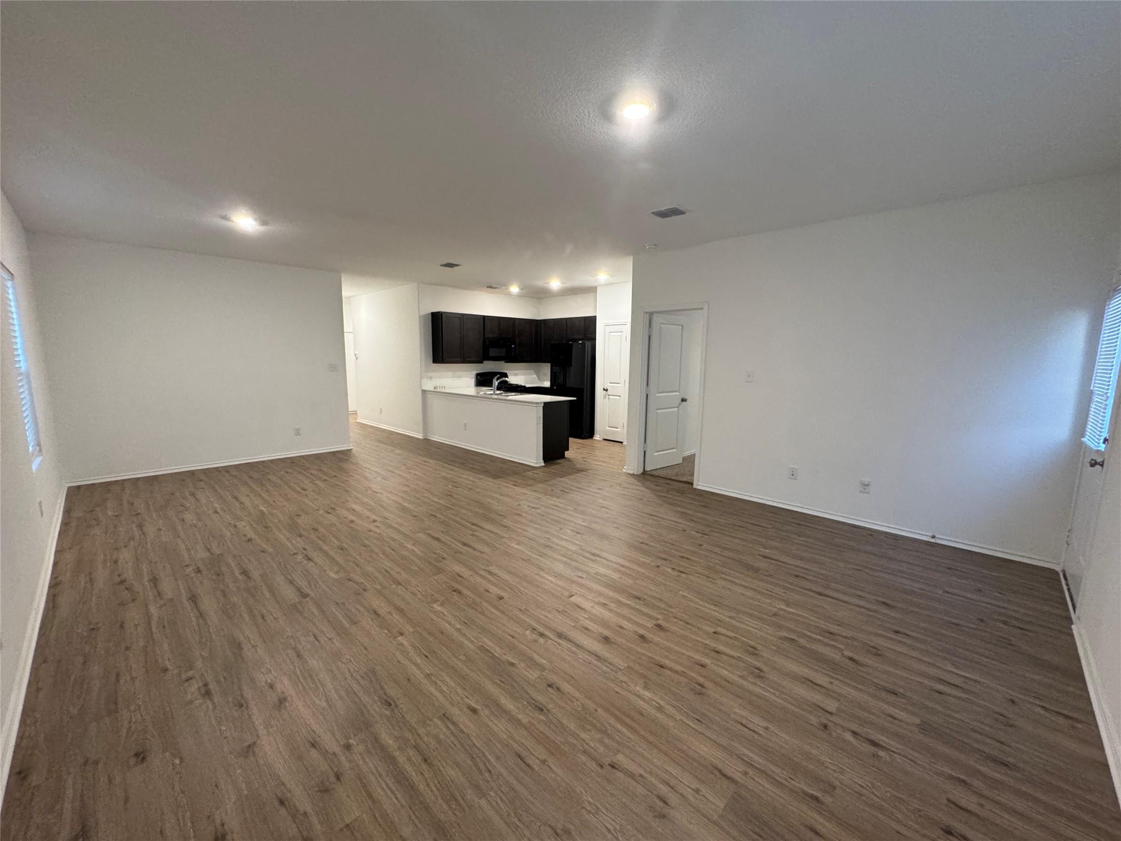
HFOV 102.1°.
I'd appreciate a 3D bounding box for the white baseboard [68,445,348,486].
[{"bbox_3d":[-4.455,0.557,6.189,0.018,0.084,3.120,9,12,44],"label":"white baseboard"}]

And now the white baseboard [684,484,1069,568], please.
[{"bbox_3d":[2.621,0.908,4.284,2.850,0.084,0.018,9,12,44],"label":"white baseboard"}]

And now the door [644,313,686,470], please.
[{"bbox_3d":[1.438,-0.367,6.092,0.762,2.030,0.040,-7,11,-41],"label":"door"}]

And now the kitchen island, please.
[{"bbox_3d":[-1.125,-0.008,7.431,2.950,0.910,0.800,9,12,44],"label":"kitchen island"}]

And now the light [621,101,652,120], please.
[{"bbox_3d":[0.371,-1.533,2.258,0.160,0.030,0.160,1,8,0],"label":"light"}]

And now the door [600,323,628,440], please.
[{"bbox_3d":[0.945,-0.643,7.977,0.550,2.050,0.050,9,12,44],"label":"door"}]

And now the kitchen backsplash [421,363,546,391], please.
[{"bbox_3d":[-1.406,-0.939,9.144,0.030,0.470,3.000,9,12,44],"label":"kitchen backsplash"}]

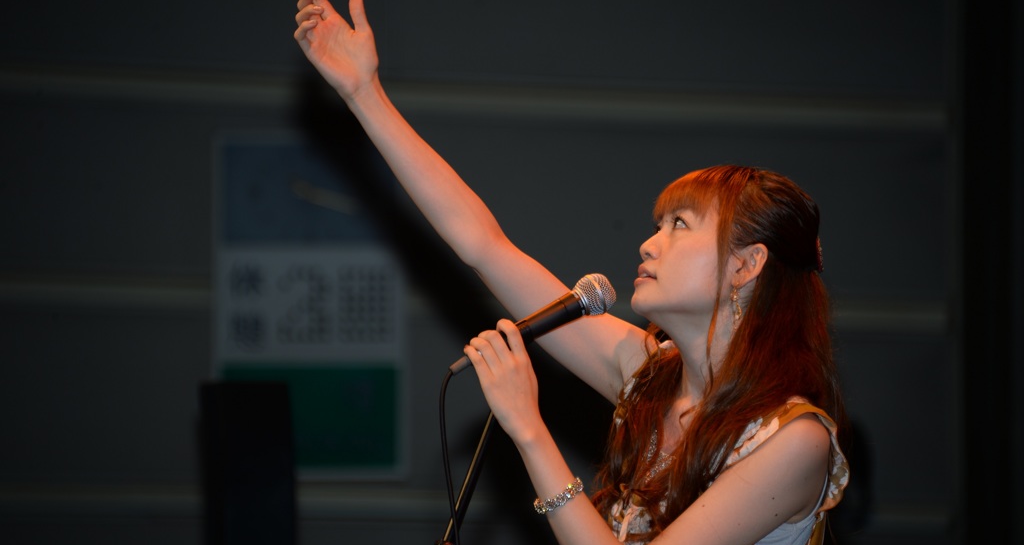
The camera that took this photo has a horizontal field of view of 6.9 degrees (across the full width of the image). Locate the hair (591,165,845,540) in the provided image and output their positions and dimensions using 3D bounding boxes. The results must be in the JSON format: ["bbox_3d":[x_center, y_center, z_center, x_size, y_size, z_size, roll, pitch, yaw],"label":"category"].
[{"bbox_3d":[0.249,0.097,10.300,0.280,0.450,0.230,2,-5,-22],"label":"hair"}]

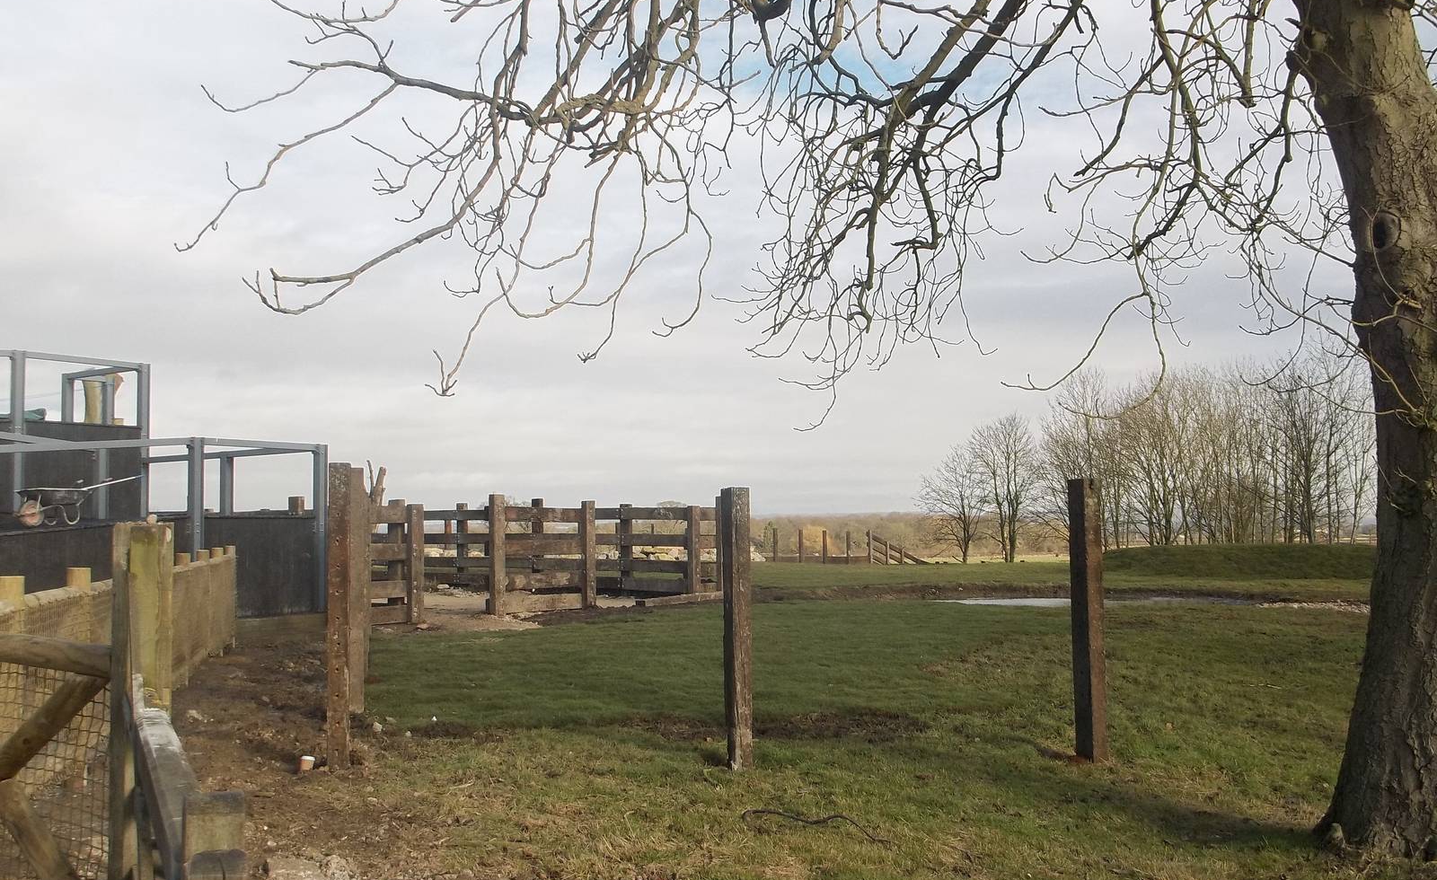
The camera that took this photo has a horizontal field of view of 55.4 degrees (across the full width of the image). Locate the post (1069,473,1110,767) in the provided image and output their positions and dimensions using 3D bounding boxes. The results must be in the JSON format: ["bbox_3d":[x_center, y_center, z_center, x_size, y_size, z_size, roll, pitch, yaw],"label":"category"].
[{"bbox_3d":[2.502,1.217,9.250,0.130,1.880,0.240,0,-3,-14],"label":"post"}]

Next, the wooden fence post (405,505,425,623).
[{"bbox_3d":[-4.655,1.902,21.000,0.130,1.850,0.250,-3,-4,38],"label":"wooden fence post"}]

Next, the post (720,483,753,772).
[{"bbox_3d":[0.123,1.260,9.100,0.130,1.870,0.240,0,-3,-14],"label":"post"}]

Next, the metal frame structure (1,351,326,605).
[{"bbox_3d":[-9.195,0.494,19.171,6.800,3.900,3.900,-3,-4,34],"label":"metal frame structure"}]

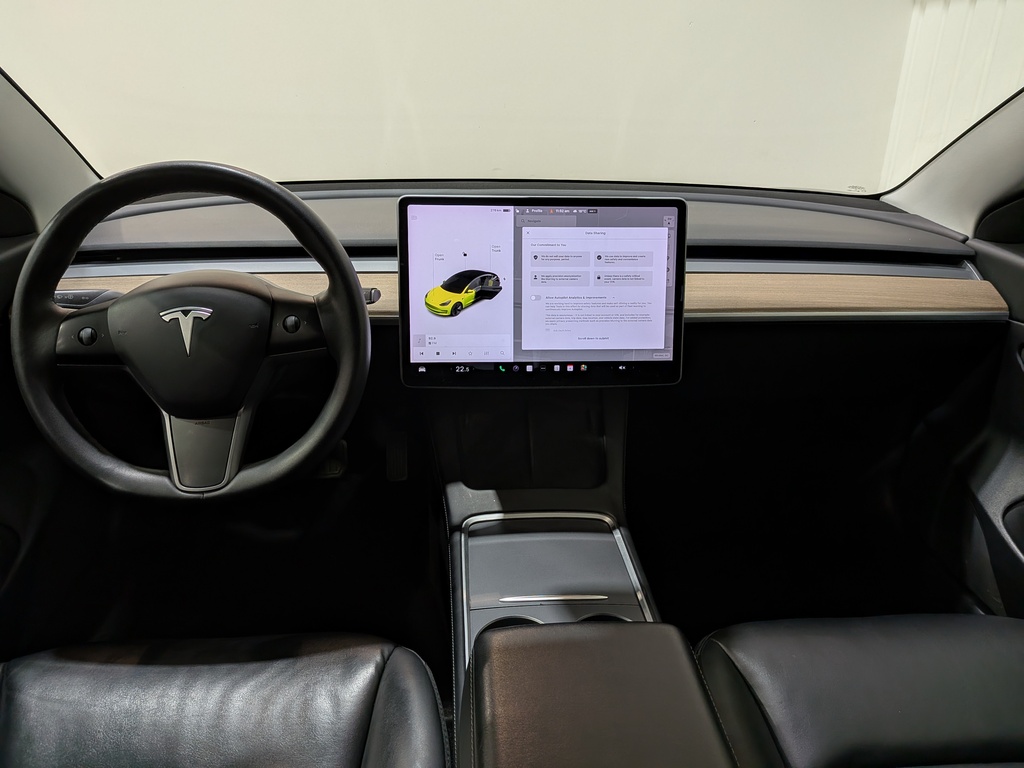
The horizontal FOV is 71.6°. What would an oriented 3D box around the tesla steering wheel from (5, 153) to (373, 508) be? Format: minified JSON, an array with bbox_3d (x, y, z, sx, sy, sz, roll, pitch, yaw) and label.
[{"bbox_3d":[-0.337,-0.056,0.780,0.368,0.360,0.105,-1,3,-5],"label":"tesla steering wheel"}]

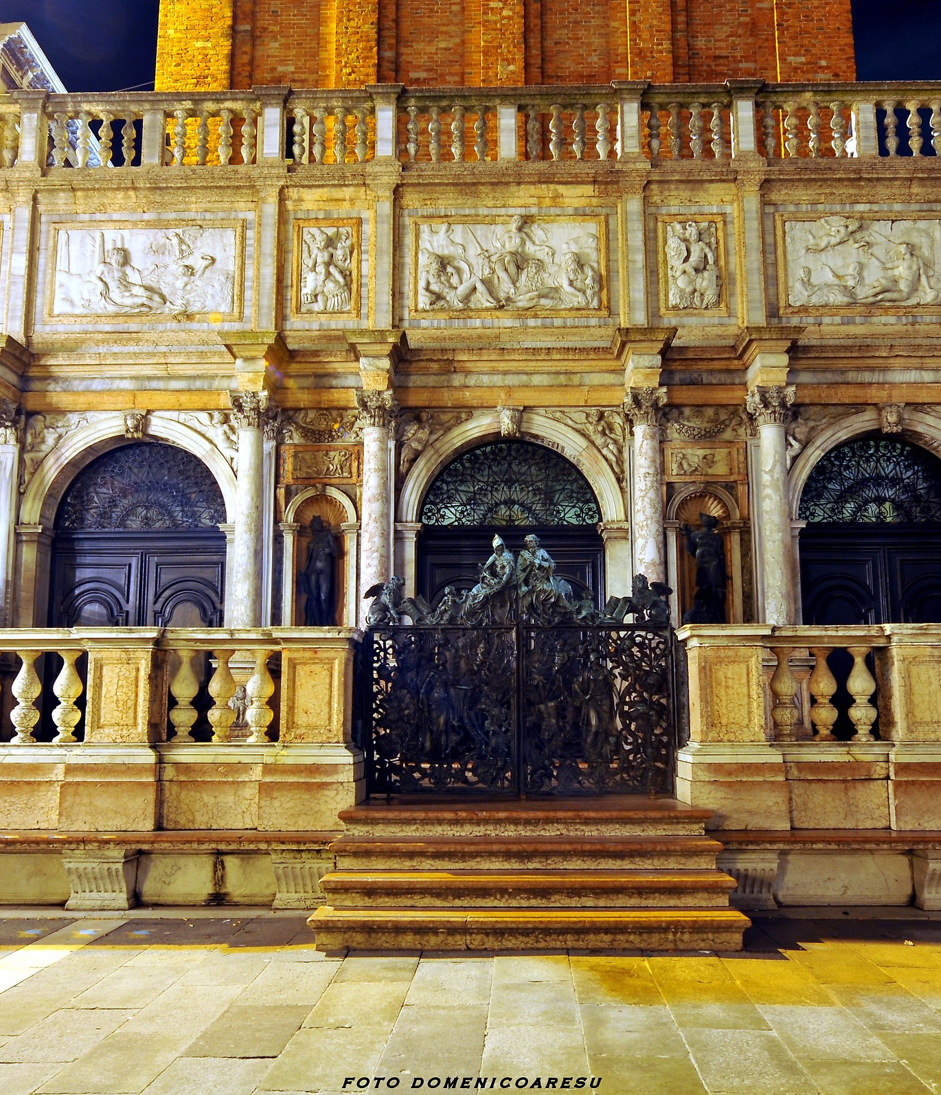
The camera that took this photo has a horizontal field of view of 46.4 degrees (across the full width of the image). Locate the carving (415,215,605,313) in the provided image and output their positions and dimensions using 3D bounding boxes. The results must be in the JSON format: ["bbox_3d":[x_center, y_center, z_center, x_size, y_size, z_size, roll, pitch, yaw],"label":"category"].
[{"bbox_3d":[0.469,-3.387,13.198,2.280,1.248,0.160,0,-9,2],"label":"carving"}]

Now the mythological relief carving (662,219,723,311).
[{"bbox_3d":[2.811,-3.552,13.839,0.683,1.218,0.160,0,-9,1],"label":"mythological relief carving"}]

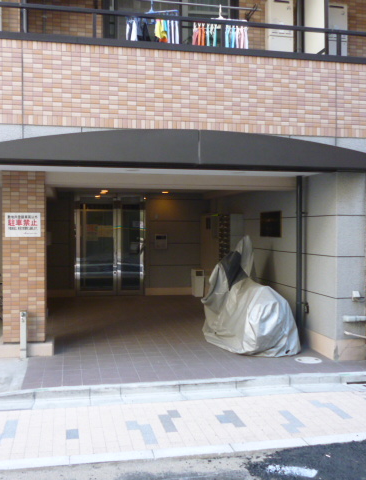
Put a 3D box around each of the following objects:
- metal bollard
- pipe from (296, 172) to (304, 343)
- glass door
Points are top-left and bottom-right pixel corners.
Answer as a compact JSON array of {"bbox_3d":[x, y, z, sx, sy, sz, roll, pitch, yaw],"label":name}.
[{"bbox_3d":[-1.912,1.137,6.204,0.077,0.575,0.077,0,1,-11],"label":"metal bollard"},{"bbox_3d":[1.584,0.275,7.040,0.085,2.275,0.085,0,1,-11],"label":"pipe"},{"bbox_3d":[-1.603,0.121,11.508,1.524,2.193,0.100,0,1,-11],"label":"glass door"}]

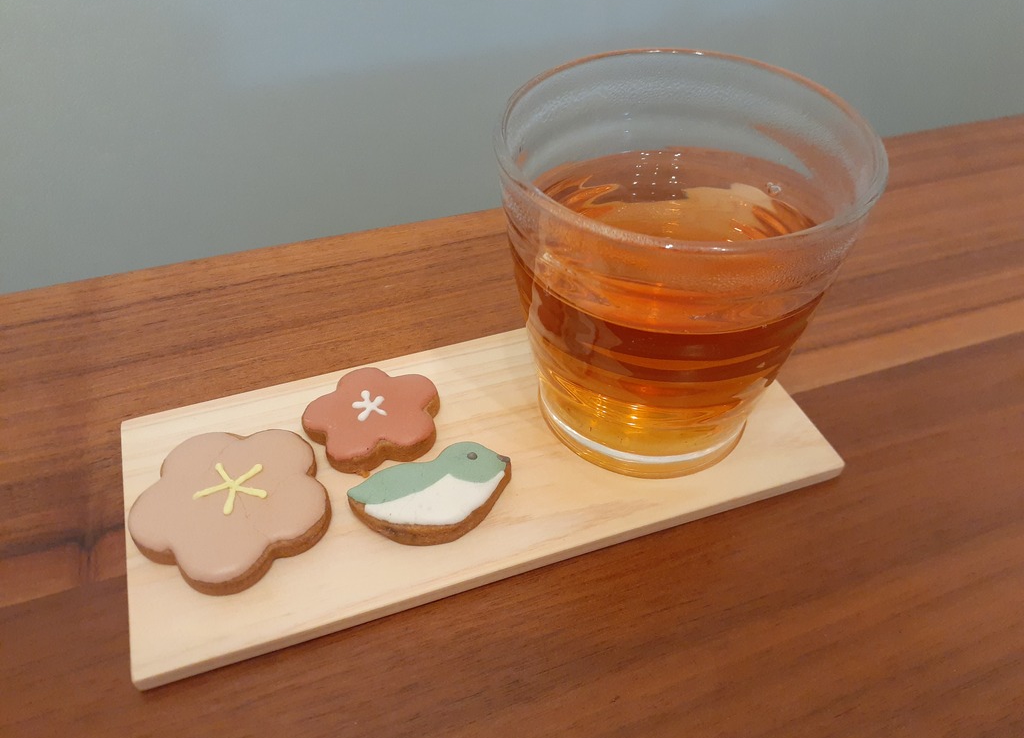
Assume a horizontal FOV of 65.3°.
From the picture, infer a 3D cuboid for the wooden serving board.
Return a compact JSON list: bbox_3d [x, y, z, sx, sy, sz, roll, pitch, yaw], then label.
[{"bbox_3d":[-0.011,0.025,0.249,0.205,0.006,0.088,-14,48,-14],"label":"wooden serving board"}]

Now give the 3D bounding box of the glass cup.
[{"bbox_3d":[0.043,-0.026,0.229,0.094,0.094,0.094,0,46,0],"label":"glass cup"}]

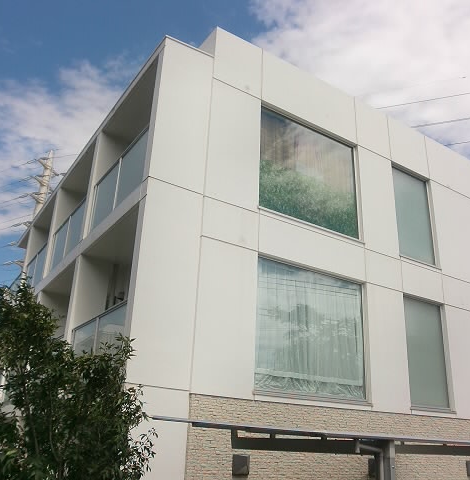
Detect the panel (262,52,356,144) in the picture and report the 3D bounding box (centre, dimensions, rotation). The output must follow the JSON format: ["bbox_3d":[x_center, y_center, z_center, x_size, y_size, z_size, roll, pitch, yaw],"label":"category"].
[{"bbox_3d":[1.500,-2.755,10.225,2.469,1.158,0.100,16,-25,-31],"label":"panel"}]

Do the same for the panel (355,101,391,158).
[{"bbox_3d":[2.948,-2.340,11.137,1.053,1.158,0.100,16,-25,-31],"label":"panel"}]

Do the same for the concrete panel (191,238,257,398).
[{"bbox_3d":[-0.171,1.134,7.712,1.048,2.247,0.200,16,-26,-30],"label":"concrete panel"}]

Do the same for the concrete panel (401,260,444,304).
[{"bbox_3d":[3.750,0.905,10.575,1.276,0.677,0.200,16,-26,-30],"label":"concrete panel"}]

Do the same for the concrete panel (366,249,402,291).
[{"bbox_3d":[2.825,0.610,9.993,1.053,0.665,0.100,16,-25,-31],"label":"concrete panel"}]

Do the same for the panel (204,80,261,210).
[{"bbox_3d":[-0.044,-1.582,8.821,1.048,2.273,0.200,16,-26,-30],"label":"panel"}]

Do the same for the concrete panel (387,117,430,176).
[{"bbox_3d":[3.925,-2.061,11.752,1.322,1.158,0.100,16,-25,-31],"label":"concrete panel"}]

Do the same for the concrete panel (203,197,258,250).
[{"bbox_3d":[-0.078,-0.220,8.165,1.067,0.665,0.100,16,-25,-31],"label":"concrete panel"}]

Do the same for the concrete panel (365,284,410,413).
[{"bbox_3d":[2.768,1.970,9.466,1.053,2.254,0.100,16,-25,-31],"label":"concrete panel"}]

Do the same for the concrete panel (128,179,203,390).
[{"bbox_3d":[-0.985,0.582,7.342,0.943,2.928,0.200,16,-26,-30],"label":"concrete panel"}]

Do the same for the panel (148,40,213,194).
[{"bbox_3d":[-0.864,-2.013,8.401,0.943,2.682,0.200,16,-26,-30],"label":"panel"}]

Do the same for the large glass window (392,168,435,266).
[{"bbox_3d":[3.782,-0.478,11.194,1.276,2.193,0.120,16,-26,-30],"label":"large glass window"}]

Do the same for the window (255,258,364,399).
[{"bbox_3d":[1.221,1.584,8.665,2.467,2.117,0.120,16,-25,-31],"label":"window"}]

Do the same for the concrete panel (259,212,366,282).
[{"bbox_3d":[1.376,0.196,9.081,2.469,0.665,0.100,16,-25,-31],"label":"concrete panel"}]

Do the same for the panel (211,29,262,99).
[{"bbox_3d":[0.030,-3.165,9.467,1.048,1.148,0.200,16,-26,-30],"label":"panel"}]

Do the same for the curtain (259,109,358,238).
[{"bbox_3d":[1.334,-1.109,9.710,2.467,2.146,0.120,16,-25,-31],"label":"curtain"}]

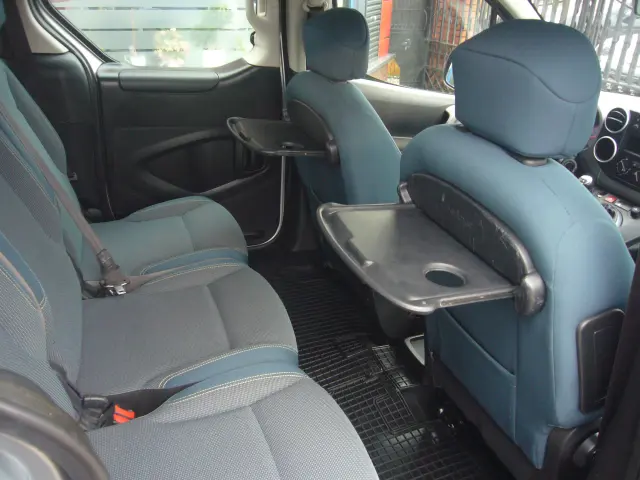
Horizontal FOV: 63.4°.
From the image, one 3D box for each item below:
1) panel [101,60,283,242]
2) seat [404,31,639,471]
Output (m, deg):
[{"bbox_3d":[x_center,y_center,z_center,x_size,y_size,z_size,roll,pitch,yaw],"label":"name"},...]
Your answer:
[{"bbox_3d":[-0.425,-0.276,1.849,0.600,0.700,0.110,-8,26,-18],"label":"panel"},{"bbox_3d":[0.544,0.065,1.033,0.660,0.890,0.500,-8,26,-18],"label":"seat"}]

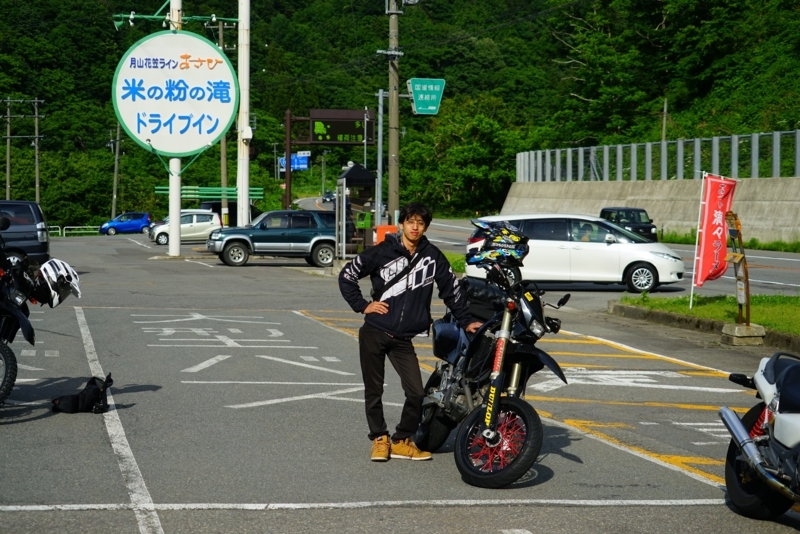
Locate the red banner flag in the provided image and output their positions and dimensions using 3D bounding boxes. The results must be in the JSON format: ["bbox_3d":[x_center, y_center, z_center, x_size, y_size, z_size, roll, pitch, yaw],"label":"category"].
[{"bbox_3d":[5.107,-0.594,23.500,0.620,1.800,0.180,5,2,17],"label":"red banner flag"}]

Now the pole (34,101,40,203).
[{"bbox_3d":[-28.843,-8.118,115.000,0.300,10.700,0.300,-1,2,0],"label":"pole"}]

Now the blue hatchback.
[{"bbox_3d":[-18.955,-3.016,99.970,3.750,1.560,1.680,0,2,-14],"label":"blue hatchback"}]

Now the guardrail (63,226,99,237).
[{"bbox_3d":[-22.233,-2.473,101.500,2.800,0.720,0.120,0,2,-14],"label":"guardrail"}]

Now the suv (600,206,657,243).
[{"bbox_3d":[9.815,-1.644,61.967,1.500,1.720,3.420,0,2,-9],"label":"suv"}]

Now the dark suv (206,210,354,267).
[{"bbox_3d":[-3.718,-0.954,45.166,4.650,1.750,1.750,0,2,-13],"label":"dark suv"}]

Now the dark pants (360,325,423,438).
[{"bbox_3d":[-0.058,0.750,9.850,0.440,0.830,0.310,0,2,-5],"label":"dark pants"}]

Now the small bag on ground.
[{"bbox_3d":[-2.667,1.057,12.094,0.490,0.300,0.260,0,2,-12],"label":"small bag on ground"}]

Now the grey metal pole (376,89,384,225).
[{"bbox_3d":[-0.654,-3.120,49.000,0.160,5.850,0.160,1,2,0],"label":"grey metal pole"}]

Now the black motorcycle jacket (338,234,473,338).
[{"bbox_3d":[0.037,0.133,9.850,0.900,0.700,0.400,0,2,2],"label":"black motorcycle jacket"}]

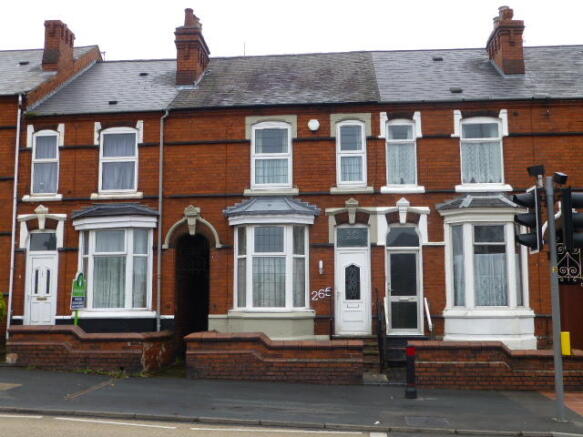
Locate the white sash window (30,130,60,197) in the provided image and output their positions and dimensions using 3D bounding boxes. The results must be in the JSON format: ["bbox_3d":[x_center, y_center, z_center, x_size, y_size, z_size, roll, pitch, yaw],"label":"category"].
[{"bbox_3d":[-6.237,-1.410,16.681,0.715,1.702,0.120,-1,-7,5],"label":"white sash window"}]

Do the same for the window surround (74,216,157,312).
[{"bbox_3d":[-4.537,1.221,16.466,2.230,2.470,0.670,-1,-7,5],"label":"window surround"}]

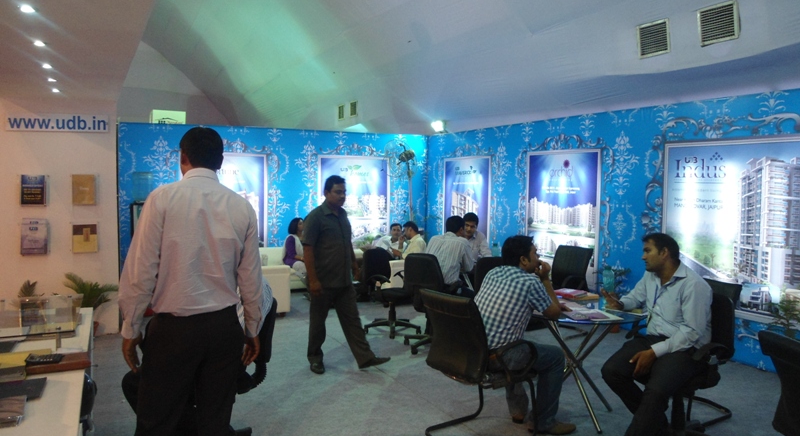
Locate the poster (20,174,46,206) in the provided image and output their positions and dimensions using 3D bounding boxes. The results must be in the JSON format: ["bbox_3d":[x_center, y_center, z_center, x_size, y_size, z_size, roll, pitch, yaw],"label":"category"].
[{"bbox_3d":[-3.552,-0.264,5.828,0.221,0.305,0.040,-1,4,-25],"label":"poster"}]

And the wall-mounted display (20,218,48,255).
[{"bbox_3d":[-3.560,0.185,5.857,0.230,0.362,0.040,-1,4,-25],"label":"wall-mounted display"}]

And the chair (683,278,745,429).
[{"bbox_3d":[1.993,0.910,4.252,0.600,0.930,0.560,-2,4,-26],"label":"chair"}]

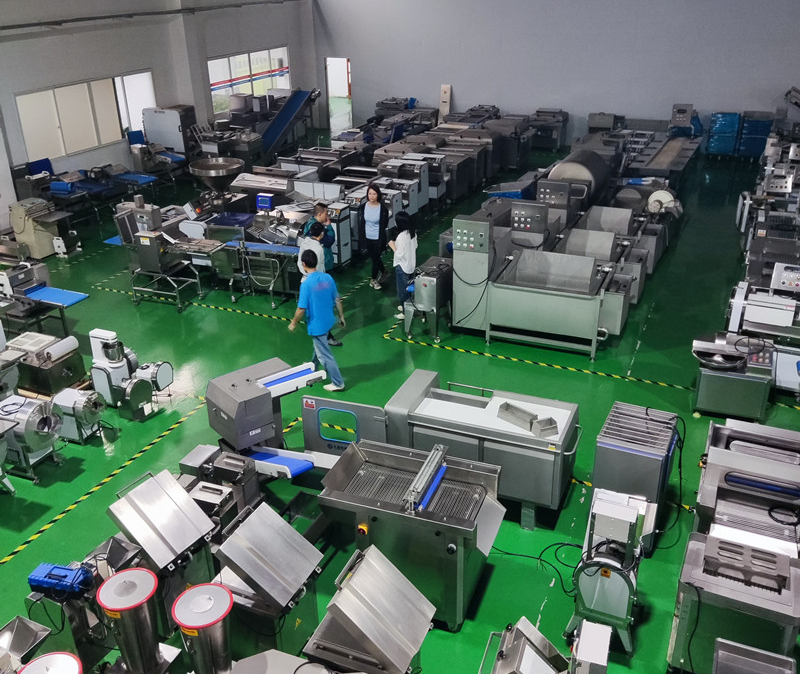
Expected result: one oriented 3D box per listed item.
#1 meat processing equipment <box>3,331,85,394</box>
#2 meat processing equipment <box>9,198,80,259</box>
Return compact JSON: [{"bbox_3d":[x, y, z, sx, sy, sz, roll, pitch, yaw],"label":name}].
[{"bbox_3d":[-4.239,0.289,9.195,0.620,0.640,0.580,10,28,21],"label":"meat processing equipment"},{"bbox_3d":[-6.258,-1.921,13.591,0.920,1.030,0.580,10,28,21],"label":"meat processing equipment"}]

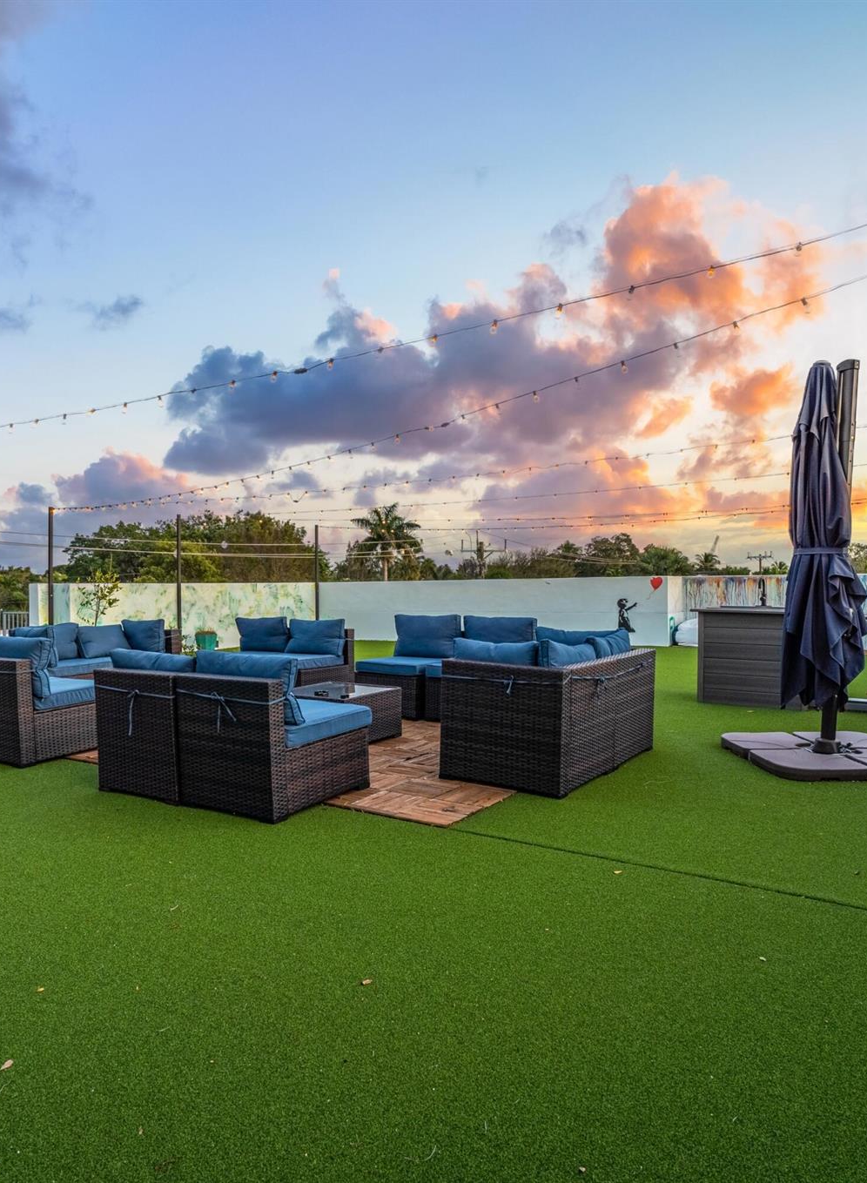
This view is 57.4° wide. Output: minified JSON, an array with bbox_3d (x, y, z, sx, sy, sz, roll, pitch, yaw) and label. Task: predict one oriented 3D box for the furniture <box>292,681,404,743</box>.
[{"bbox_3d":[-0.707,0.891,5.665,0.694,0.354,0.704,0,1,31],"label":"furniture"}]

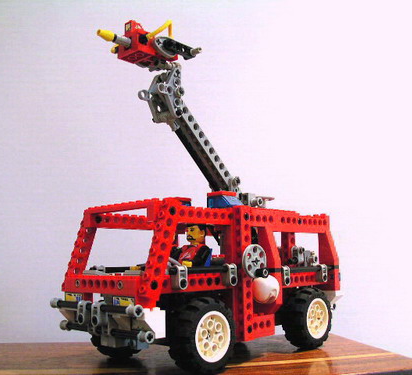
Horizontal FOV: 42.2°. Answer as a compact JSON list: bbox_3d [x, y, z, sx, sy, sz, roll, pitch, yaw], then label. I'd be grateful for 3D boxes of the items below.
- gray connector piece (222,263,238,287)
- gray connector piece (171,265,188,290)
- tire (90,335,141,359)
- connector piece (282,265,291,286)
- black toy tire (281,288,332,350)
[{"bbox_3d":[0.016,0.060,0.372,0.008,0.016,0.008,-8,-10,43],"label":"gray connector piece"},{"bbox_3d":[-0.017,0.056,0.338,0.008,0.016,0.008,-8,-10,43],"label":"gray connector piece"},{"bbox_3d":[-0.065,0.107,0.413,0.019,0.048,0.048,-8,-10,43],"label":"tire"},{"bbox_3d":[0.060,0.068,0.418,0.008,0.016,0.008,-8,-10,43],"label":"connector piece"},{"bbox_3d":[0.085,0.108,0.446,0.019,0.048,0.048,-8,-10,43],"label":"black toy tire"}]

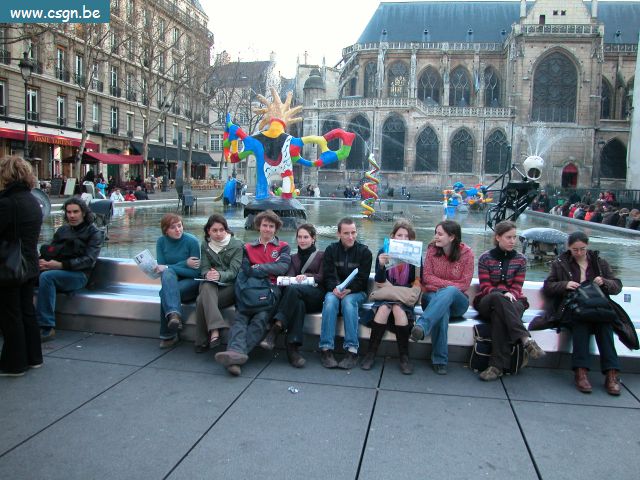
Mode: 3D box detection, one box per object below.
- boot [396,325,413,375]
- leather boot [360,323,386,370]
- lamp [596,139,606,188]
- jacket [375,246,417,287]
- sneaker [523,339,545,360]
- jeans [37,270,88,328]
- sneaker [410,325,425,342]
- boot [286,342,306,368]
[{"bbox_3d":[0.708,0.894,4.369,0.130,0.385,0.280,1,6,2],"label":"boot"},{"bbox_3d":[0.460,0.880,4.444,0.160,0.385,0.280,3,6,16],"label":"leather boot"},{"bbox_3d":[23.257,-5.773,43.000,0.600,5.400,0.600,2,6,11],"label":"lamp"},{"bbox_3d":[0.711,0.260,4.720,0.440,0.490,0.330,2,6,10],"label":"jacket"},{"bbox_3d":[1.743,0.884,4.200,0.100,0.120,0.260,-2,17,-26],"label":"sneaker"},{"bbox_3d":[-2.626,0.611,5.270,0.580,0.570,0.420,-3,7,-37],"label":"jeans"},{"bbox_3d":[0.767,0.736,4.070,0.100,0.110,0.260,23,-12,11],"label":"sneaker"},{"bbox_3d":[-0.189,0.949,4.484,0.110,0.230,0.270,0,6,-10],"label":"boot"}]

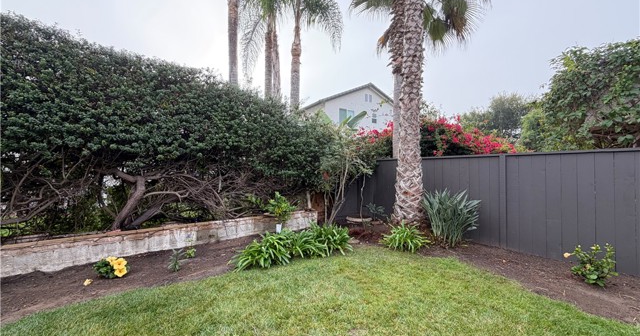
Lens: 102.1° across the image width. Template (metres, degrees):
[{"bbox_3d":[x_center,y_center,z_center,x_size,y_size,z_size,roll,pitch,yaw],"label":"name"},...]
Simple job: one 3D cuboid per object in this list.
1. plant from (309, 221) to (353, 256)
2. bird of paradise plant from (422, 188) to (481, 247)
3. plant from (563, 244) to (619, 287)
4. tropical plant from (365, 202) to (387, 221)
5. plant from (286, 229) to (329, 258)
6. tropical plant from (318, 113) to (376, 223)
[{"bbox_3d":[0.190,1.250,4.720,0.780,0.500,0.740,0,0,0],"label":"plant"},{"bbox_3d":[2.560,0.950,5.050,0.920,1.070,1.020,0,0,-39],"label":"bird of paradise plant"},{"bbox_3d":[3.560,1.260,3.400,0.500,0.520,0.550,0,0,-39],"label":"plant"},{"bbox_3d":[1.420,1.120,6.600,0.540,0.480,0.500,0,0,0],"label":"tropical plant"},{"bbox_3d":[-0.220,1.270,4.550,0.720,0.460,0.700,0,0,0],"label":"plant"},{"bbox_3d":[0.655,0.040,6.400,1.350,2.800,1.200,0,0,0],"label":"tropical plant"}]

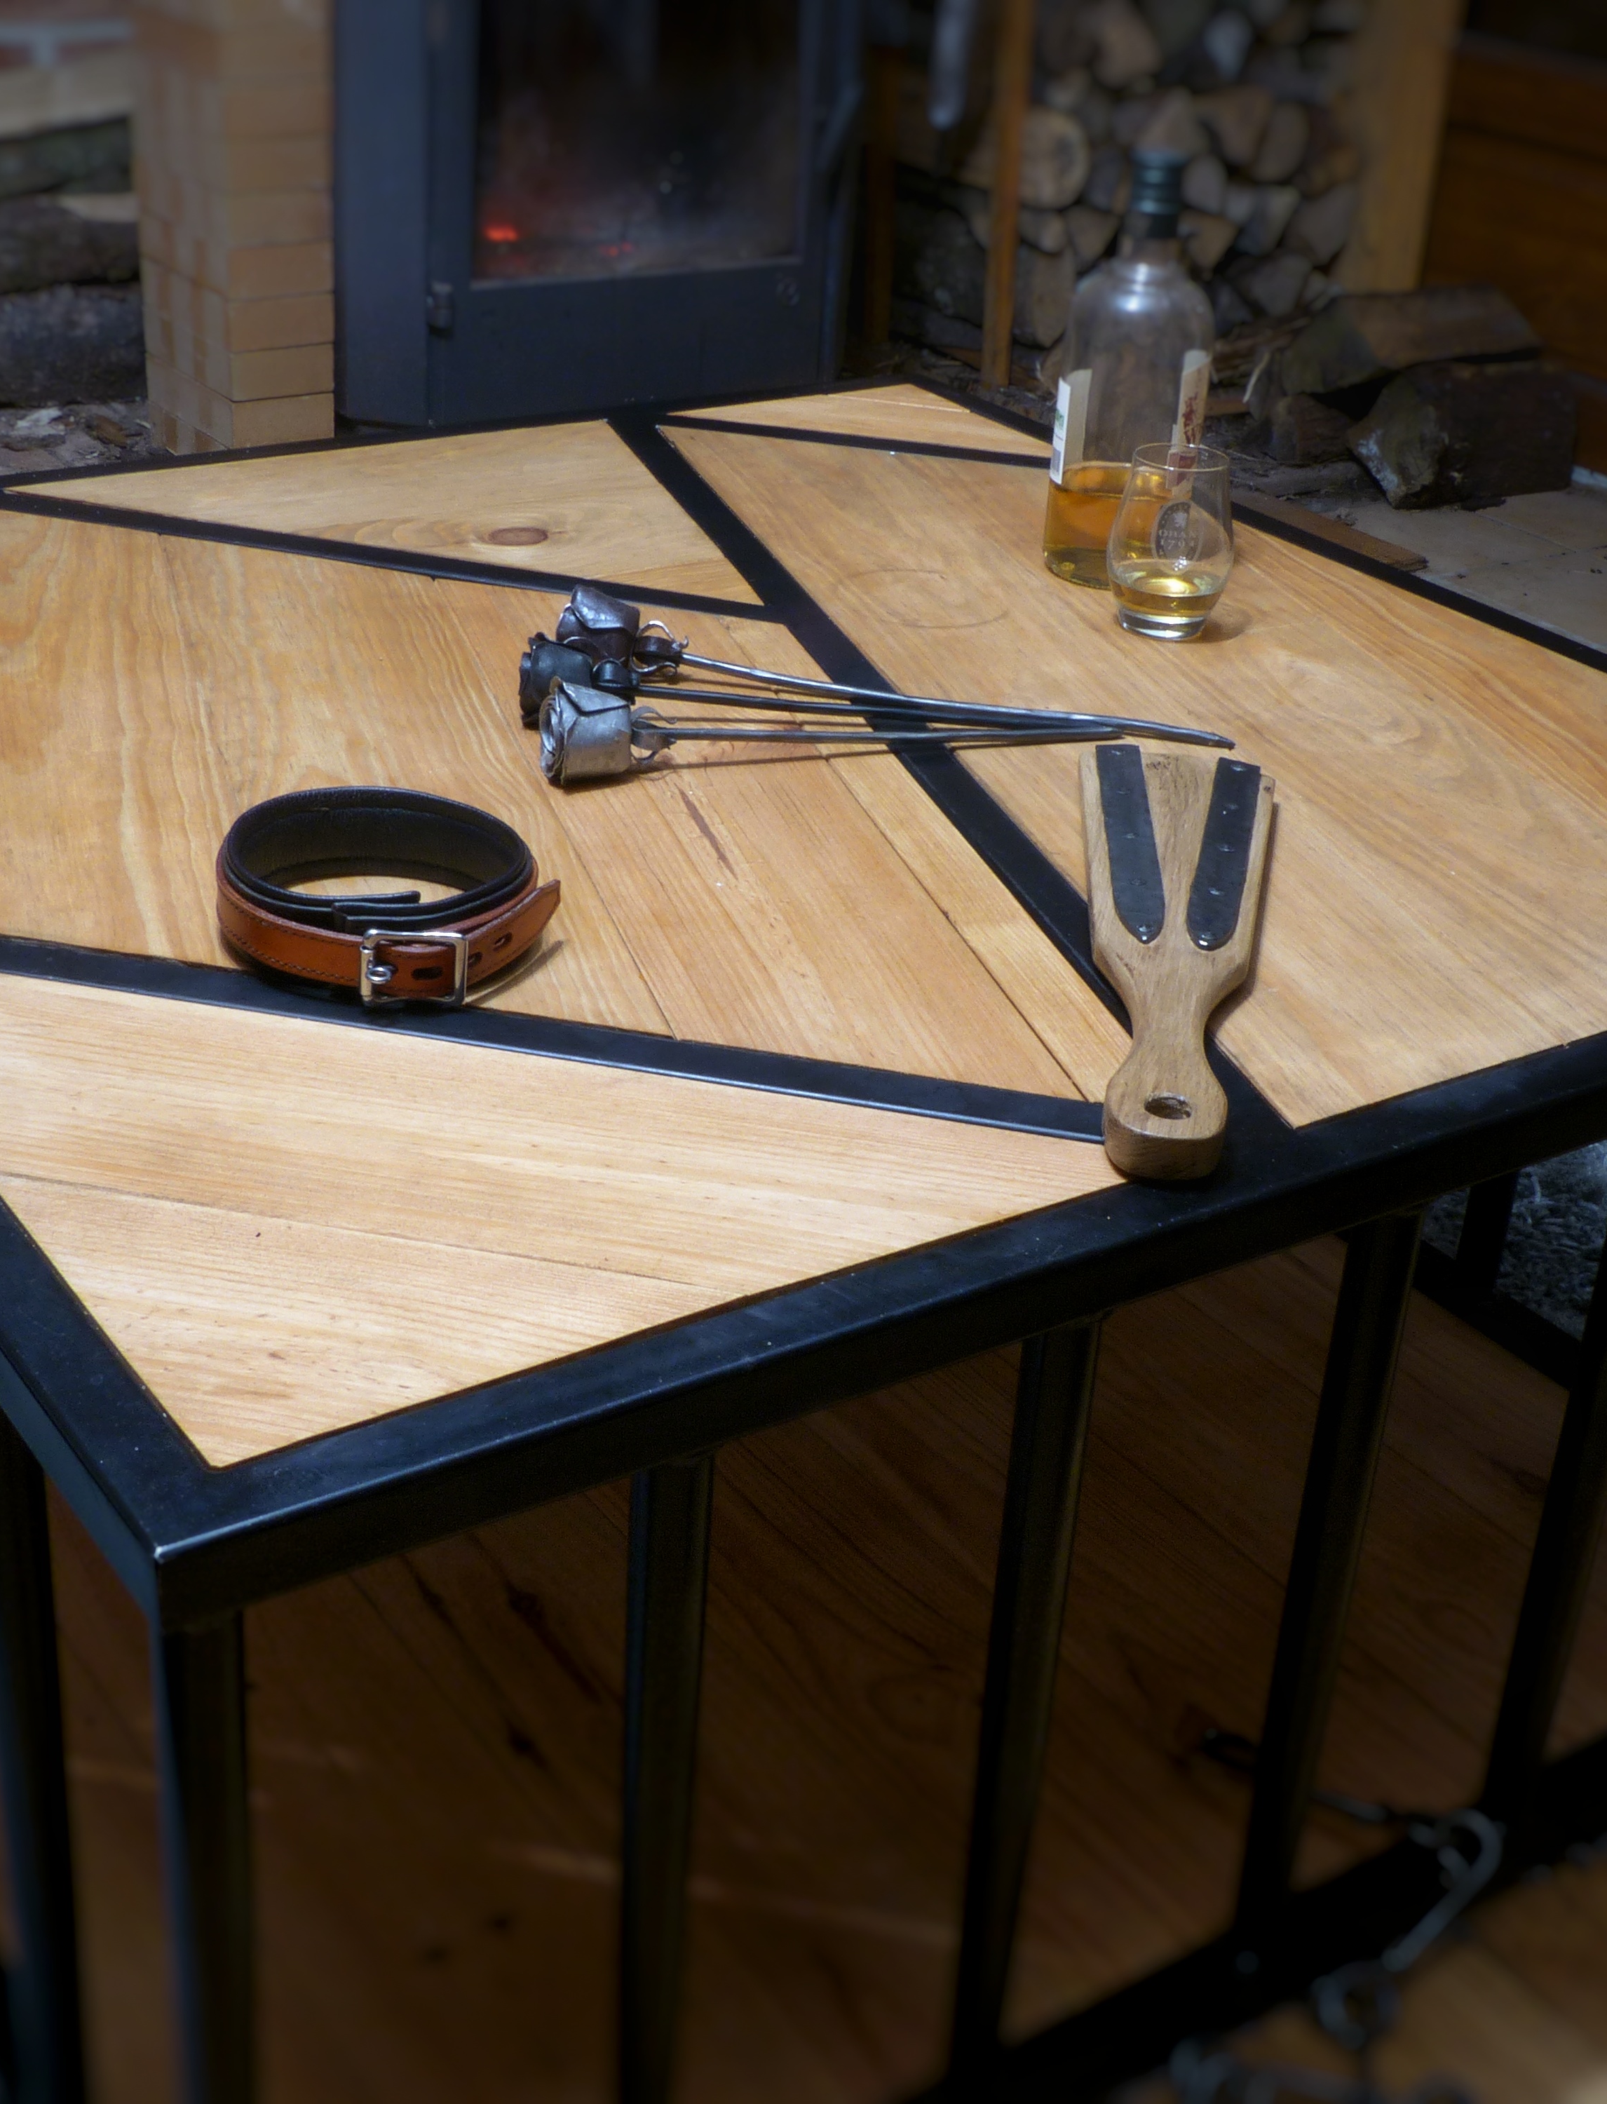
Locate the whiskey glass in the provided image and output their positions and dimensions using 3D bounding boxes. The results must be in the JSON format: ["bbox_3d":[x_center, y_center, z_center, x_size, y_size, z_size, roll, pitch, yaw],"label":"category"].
[{"bbox_3d":[0.205,-0.281,1.479,0.069,0.097,0.069,0,28,-7],"label":"whiskey glass"}]

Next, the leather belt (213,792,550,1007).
[{"bbox_3d":[-0.171,-0.066,1.089,0.128,0.042,0.134,-5,29,-16],"label":"leather belt"}]

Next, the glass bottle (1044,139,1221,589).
[{"bbox_3d":[0.195,-0.392,1.535,0.092,0.240,0.092,9,28,9],"label":"glass bottle"}]

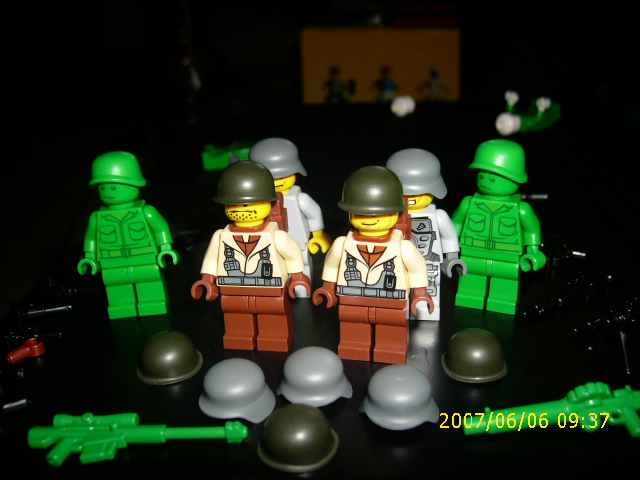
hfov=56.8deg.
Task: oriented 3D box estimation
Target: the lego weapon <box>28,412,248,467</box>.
[{"bbox_3d":[-0.034,0.036,0.109,0.041,0.005,0.013,-2,22,1],"label":"lego weapon"}]

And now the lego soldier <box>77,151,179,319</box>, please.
[{"bbox_3d":[-0.049,-0.002,0.152,0.026,0.043,0.015,-4,22,-5],"label":"lego soldier"}]

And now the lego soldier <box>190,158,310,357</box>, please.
[{"bbox_3d":[-0.016,0.004,0.137,0.028,0.044,0.018,1,24,8],"label":"lego soldier"}]

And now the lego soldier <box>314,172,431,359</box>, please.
[{"bbox_3d":[0.012,0.005,0.131,0.027,0.044,0.018,3,24,13],"label":"lego soldier"}]

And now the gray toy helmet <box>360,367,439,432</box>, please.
[{"bbox_3d":[0.015,0.029,0.112,0.015,0.011,0.016,4,23,14],"label":"gray toy helmet"}]

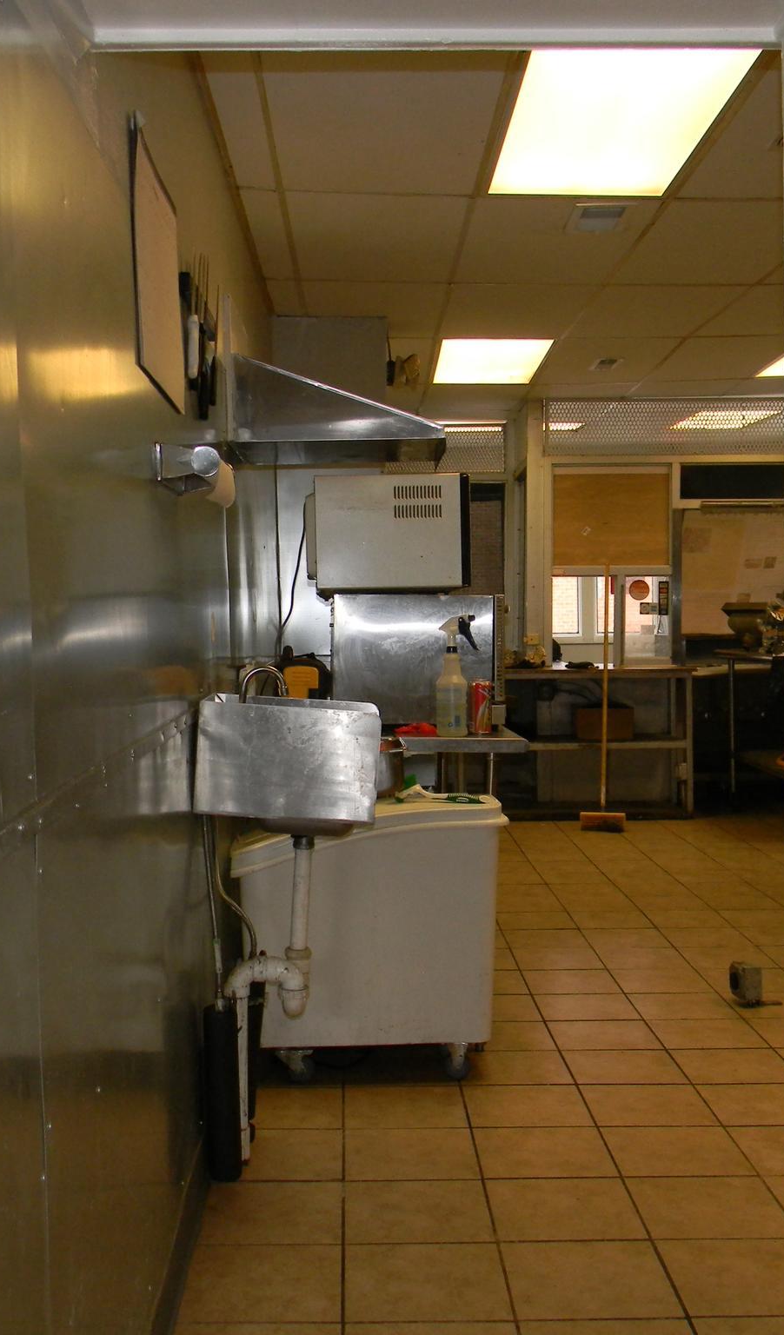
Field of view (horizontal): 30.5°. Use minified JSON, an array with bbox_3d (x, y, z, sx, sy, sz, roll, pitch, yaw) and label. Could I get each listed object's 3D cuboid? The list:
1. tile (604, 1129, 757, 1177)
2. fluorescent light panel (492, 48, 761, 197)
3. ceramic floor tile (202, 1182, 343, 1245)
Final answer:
[{"bbox_3d":[0.665,1.138,3.375,0.304,0.010,0.304,0,2,-2],"label":"tile"},{"bbox_3d":[0.597,-1.486,3.956,0.570,0.050,1.180,0,2,-1],"label":"fluorescent light panel"},{"bbox_3d":[-0.254,1.141,3.000,0.292,0.010,0.302,0,2,-2],"label":"ceramic floor tile"}]

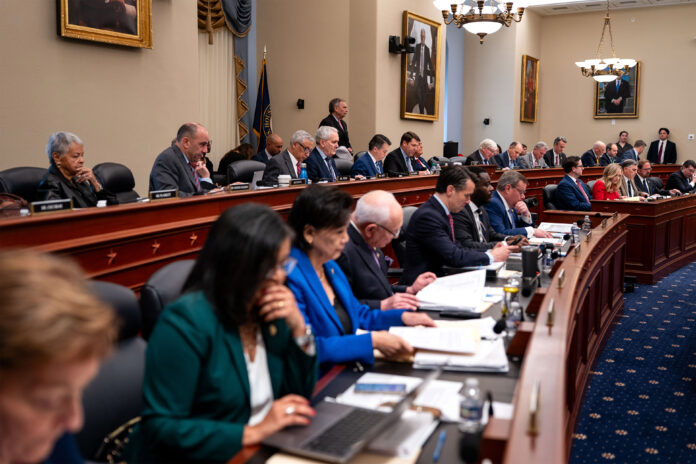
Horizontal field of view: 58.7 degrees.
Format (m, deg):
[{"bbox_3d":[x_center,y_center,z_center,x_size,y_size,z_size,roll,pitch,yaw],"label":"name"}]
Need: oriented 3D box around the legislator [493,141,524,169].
[{"bbox_3d":[1.991,-0.487,7.683,0.550,1.260,0.800,-6,10,-40],"label":"legislator"}]

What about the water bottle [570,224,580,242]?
[{"bbox_3d":[1.545,0.008,4.200,0.057,0.140,0.057,4,8,25],"label":"water bottle"}]

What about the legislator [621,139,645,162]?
[{"bbox_3d":[4.458,-0.822,9.791,0.720,1.270,0.580,5,10,31],"label":"legislator"}]

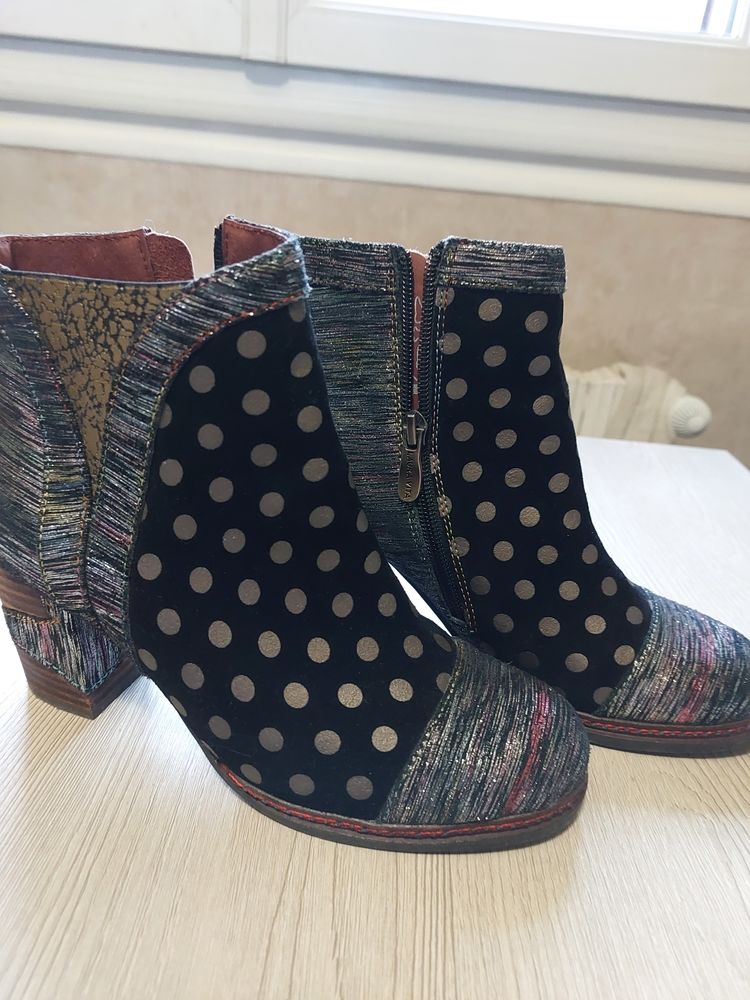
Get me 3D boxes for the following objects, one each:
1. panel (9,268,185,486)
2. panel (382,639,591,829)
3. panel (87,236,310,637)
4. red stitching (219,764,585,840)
[{"bbox_3d":[-0.080,-0.032,0.210,0.055,0.070,0.014,10,25,10],"label":"panel"},{"bbox_3d":[0.046,0.081,0.256,0.075,0.050,0.078,8,25,7],"label":"panel"},{"bbox_3d":[-0.064,-0.012,0.229,0.072,0.142,0.036,7,25,3],"label":"panel"},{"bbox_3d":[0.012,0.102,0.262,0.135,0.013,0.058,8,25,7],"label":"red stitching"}]

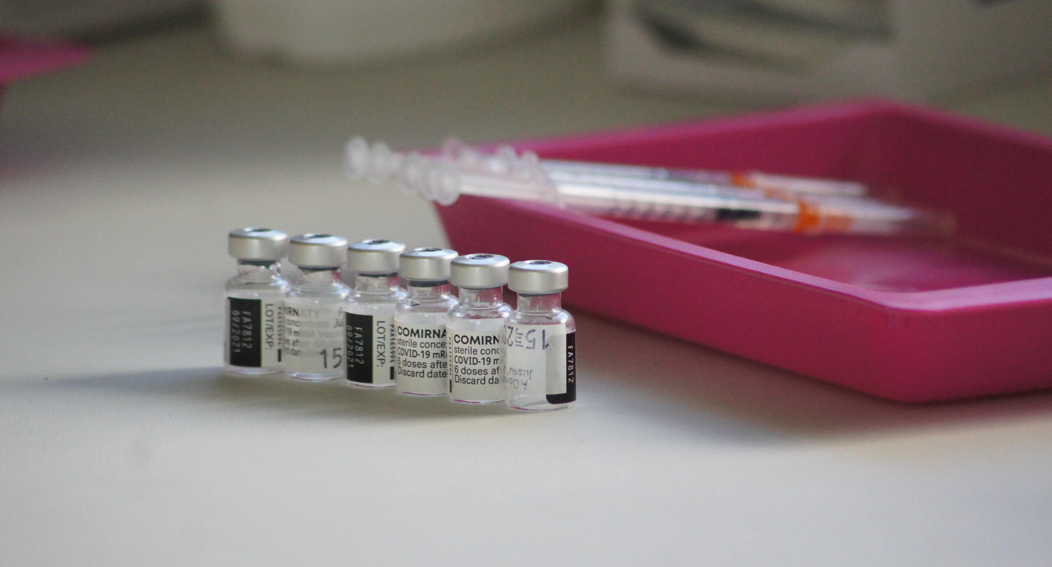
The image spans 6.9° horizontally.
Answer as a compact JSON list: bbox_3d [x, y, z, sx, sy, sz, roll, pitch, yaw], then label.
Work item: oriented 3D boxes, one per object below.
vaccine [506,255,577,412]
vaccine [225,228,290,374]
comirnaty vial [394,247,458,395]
[{"bbox_3d":[0.003,0.012,2.001,0.016,0.032,0.016,-1,11,0],"label":"vaccine"},{"bbox_3d":[-0.062,0.004,2.049,0.016,0.032,0.016,-1,11,0],"label":"vaccine"},{"bbox_3d":[-0.022,0.008,2.021,0.016,0.032,0.016,-1,11,0],"label":"comirnaty vial"}]

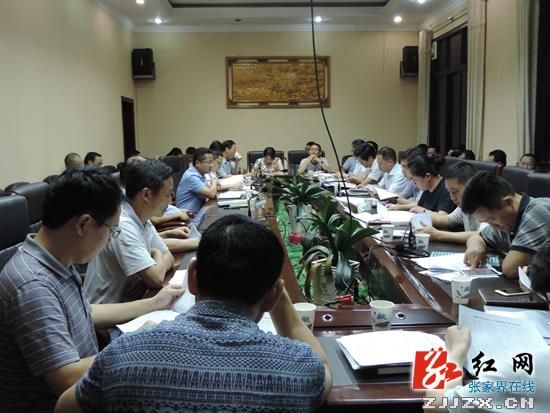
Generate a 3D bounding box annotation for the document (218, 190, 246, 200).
[{"bbox_3d":[-0.418,-0.108,5.352,0.250,0.030,0.340,-1,8,-3],"label":"document"}]

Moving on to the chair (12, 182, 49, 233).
[{"bbox_3d":[-1.054,0.446,2.938,0.660,1.110,0.600,-1,8,-1],"label":"chair"}]

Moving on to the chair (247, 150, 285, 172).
[{"bbox_3d":[-0.096,-0.249,8.042,0.600,1.110,0.660,-1,8,-3],"label":"chair"}]

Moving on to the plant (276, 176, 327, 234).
[{"bbox_3d":[0.221,-0.007,4.453,0.400,0.460,0.400,-1,8,-3],"label":"plant"}]

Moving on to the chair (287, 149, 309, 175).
[{"bbox_3d":[0.494,-0.262,8.068,0.600,1.110,0.660,-1,8,-3],"label":"chair"}]

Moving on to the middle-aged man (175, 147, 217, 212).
[{"bbox_3d":[-0.601,0.074,5.182,0.660,1.240,0.520,-1,8,2],"label":"middle-aged man"}]

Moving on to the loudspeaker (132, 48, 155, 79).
[{"bbox_3d":[-2.435,-2.638,10.300,0.380,0.520,0.330,-2,8,-10],"label":"loudspeaker"}]

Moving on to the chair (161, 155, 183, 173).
[{"bbox_3d":[-0.768,0.107,5.330,0.660,1.140,0.600,0,8,5],"label":"chair"}]

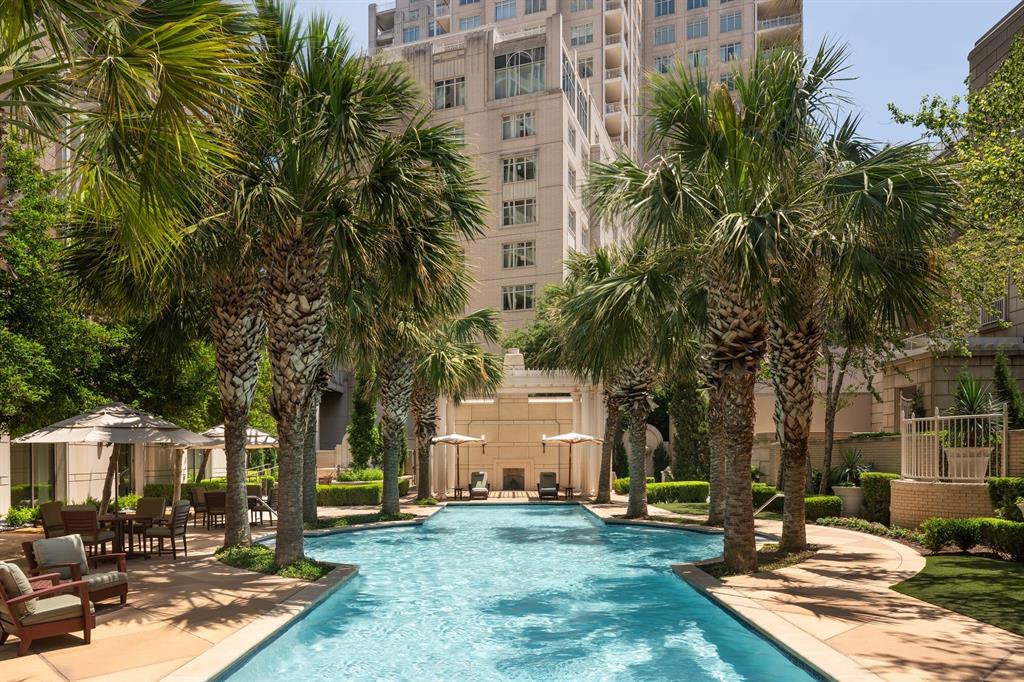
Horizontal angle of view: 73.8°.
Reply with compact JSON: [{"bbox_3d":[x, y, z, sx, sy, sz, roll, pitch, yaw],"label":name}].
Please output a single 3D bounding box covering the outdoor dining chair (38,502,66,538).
[{"bbox_3d":[-7.212,3.027,10.900,0.640,0.950,0.580,-1,-6,7],"label":"outdoor dining chair"}]

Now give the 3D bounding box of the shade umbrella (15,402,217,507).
[{"bbox_3d":[-6.491,2.290,11.200,2.950,2.580,2.950,0,-6,0],"label":"shade umbrella"}]

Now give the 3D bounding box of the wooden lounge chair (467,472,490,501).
[{"bbox_3d":[-1.195,5.352,25.100,0.760,0.970,1.400,0,-5,-3],"label":"wooden lounge chair"}]

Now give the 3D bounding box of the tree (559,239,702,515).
[{"bbox_3d":[3.160,1.053,18.200,4.000,7.300,4.000,0,-5,0],"label":"tree"}]

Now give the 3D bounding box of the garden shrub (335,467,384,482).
[{"bbox_3d":[-5.690,5.047,25.800,2.000,0.650,1.300,0,-6,0],"label":"garden shrub"}]

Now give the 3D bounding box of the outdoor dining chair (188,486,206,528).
[{"bbox_3d":[-6.738,3.672,15.050,0.600,0.900,0.560,-1,-7,6],"label":"outdoor dining chair"}]

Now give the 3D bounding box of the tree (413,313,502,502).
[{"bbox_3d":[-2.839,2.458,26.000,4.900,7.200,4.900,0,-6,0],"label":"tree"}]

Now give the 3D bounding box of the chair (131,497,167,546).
[{"bbox_3d":[-6.286,3.147,11.800,0.580,0.940,0.640,-1,-6,11],"label":"chair"}]

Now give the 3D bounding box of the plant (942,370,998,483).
[{"bbox_3d":[9.944,1.887,14.800,1.220,2.350,1.220,0,-7,0],"label":"plant"}]

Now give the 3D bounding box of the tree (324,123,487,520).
[{"bbox_3d":[-2.936,-0.577,18.300,4.400,10.400,4.300,0,-5,0],"label":"tree"}]

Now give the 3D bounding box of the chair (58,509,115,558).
[{"bbox_3d":[-6.300,2.915,10.200,0.550,0.910,0.610,0,-5,6],"label":"chair"}]

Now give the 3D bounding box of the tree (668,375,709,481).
[{"bbox_3d":[6.760,3.484,25.700,1.650,4.600,1.600,0,-7,0],"label":"tree"}]

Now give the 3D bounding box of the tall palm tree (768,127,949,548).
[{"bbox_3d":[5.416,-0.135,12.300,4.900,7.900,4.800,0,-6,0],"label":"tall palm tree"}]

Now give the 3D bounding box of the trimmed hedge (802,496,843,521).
[{"bbox_3d":[7.976,4.358,17.700,1.300,0.580,0.900,0,-5,0],"label":"trimmed hedge"}]

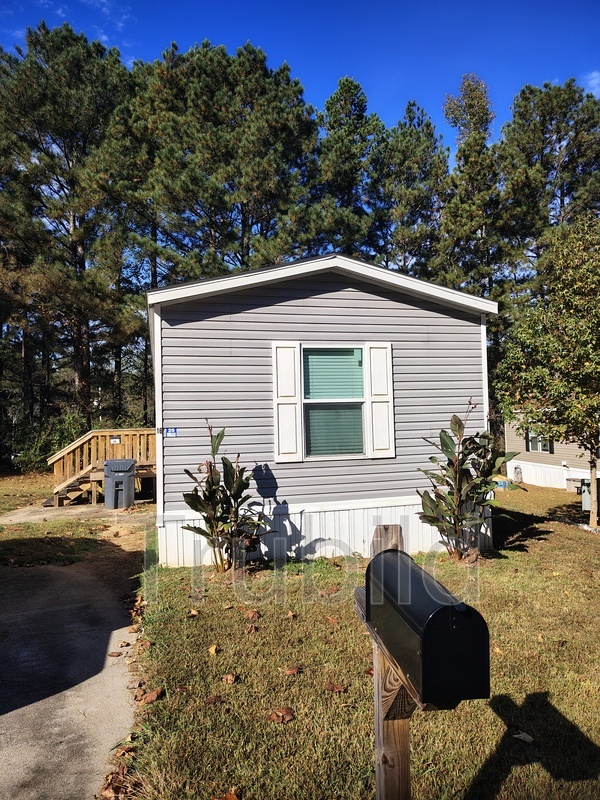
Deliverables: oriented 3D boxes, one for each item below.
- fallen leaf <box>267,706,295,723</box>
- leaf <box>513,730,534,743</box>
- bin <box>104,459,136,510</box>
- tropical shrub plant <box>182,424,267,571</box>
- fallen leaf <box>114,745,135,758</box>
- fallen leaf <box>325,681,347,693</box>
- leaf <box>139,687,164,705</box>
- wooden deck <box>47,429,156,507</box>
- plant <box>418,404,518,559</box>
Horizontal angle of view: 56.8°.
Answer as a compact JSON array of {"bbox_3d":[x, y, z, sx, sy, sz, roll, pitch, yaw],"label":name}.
[{"bbox_3d":[-0.112,1.878,3.306,0.160,0.045,0.109,-1,-2,0],"label":"fallen leaf"},{"bbox_3d":[1.225,1.844,3.037,0.113,0.025,0.052,-3,-2,28],"label":"leaf"},{"bbox_3d":[-3.916,1.821,12.150,0.700,1.050,0.800,-1,-2,-14],"label":"bin"},{"bbox_3d":[-0.889,1.148,6.530,0.950,1.700,0.850,-1,-2,-15],"label":"tropical shrub plant"},{"bbox_3d":[-0.942,1.891,2.983,0.085,0.035,0.071,-1,-2,0],"label":"fallen leaf"},{"bbox_3d":[0.233,1.887,3.639,0.137,0.035,0.077,-2,-2,15],"label":"fallen leaf"},{"bbox_3d":[-0.961,1.907,3.576,0.159,0.050,0.100,0,-2,-25],"label":"leaf"},{"bbox_3d":[-4.602,1.563,13.140,2.409,1.675,1.550,-1,-2,-14],"label":"wooden deck"},{"bbox_3d":[2.187,1.058,7.200,1.220,1.980,1.100,-1,-2,-15],"label":"plant"}]

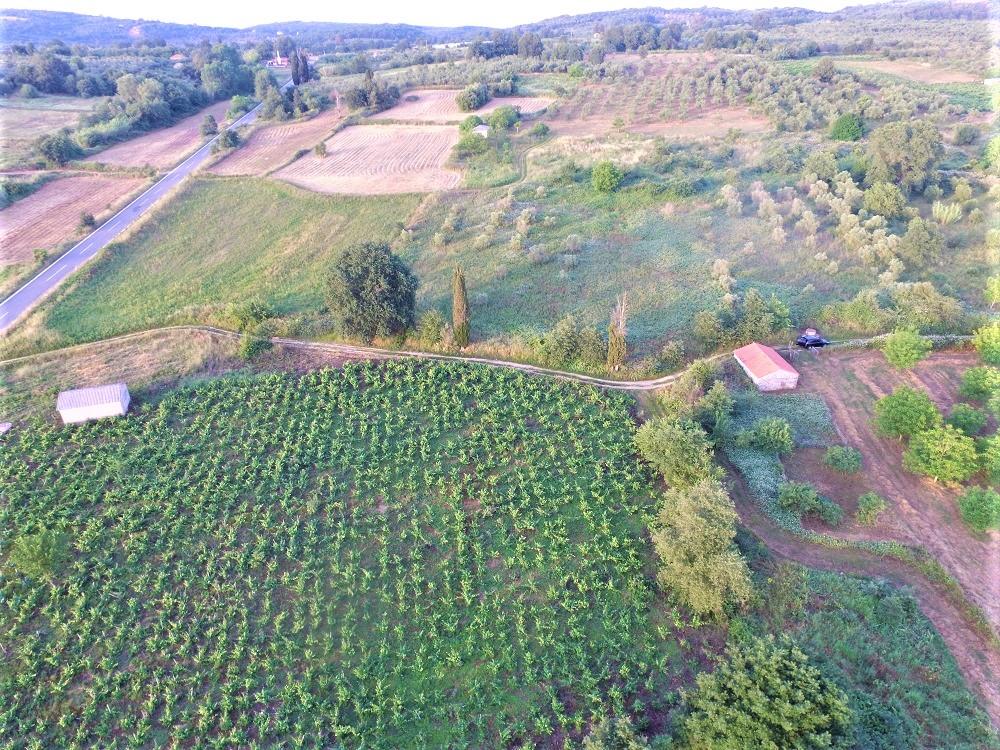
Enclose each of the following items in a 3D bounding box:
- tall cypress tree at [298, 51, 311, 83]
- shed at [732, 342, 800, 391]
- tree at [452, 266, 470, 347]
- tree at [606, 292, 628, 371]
[{"bbox_3d":[-118.874,-187.075,350.608,5.200,17.100,5.200,0,31,0],"label":"tall cypress tree"},{"bbox_3d":[35.395,-1.187,77.149,5.128,3.026,7.385,-3,31,-6],"label":"shed"},{"bbox_3d":[-5.600,-9.504,81.990,2.400,12.400,2.400,0,31,0],"label":"tree"},{"bbox_3d":[15.867,-5.631,76.462,2.400,11.400,2.400,0,31,0],"label":"tree"}]

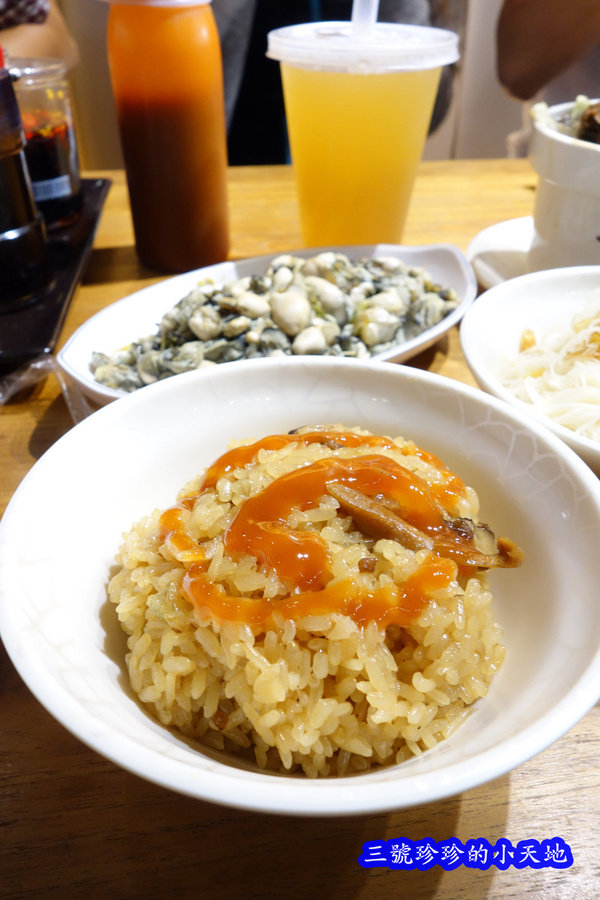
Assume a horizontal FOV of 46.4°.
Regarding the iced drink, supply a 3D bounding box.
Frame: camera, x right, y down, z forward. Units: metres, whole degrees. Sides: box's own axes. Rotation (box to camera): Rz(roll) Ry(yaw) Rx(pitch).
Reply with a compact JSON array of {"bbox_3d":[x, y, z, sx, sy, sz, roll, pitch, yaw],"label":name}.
[{"bbox_3d":[0.032,-0.158,0.391,0.097,0.128,0.097,0,38,0],"label":"iced drink"}]

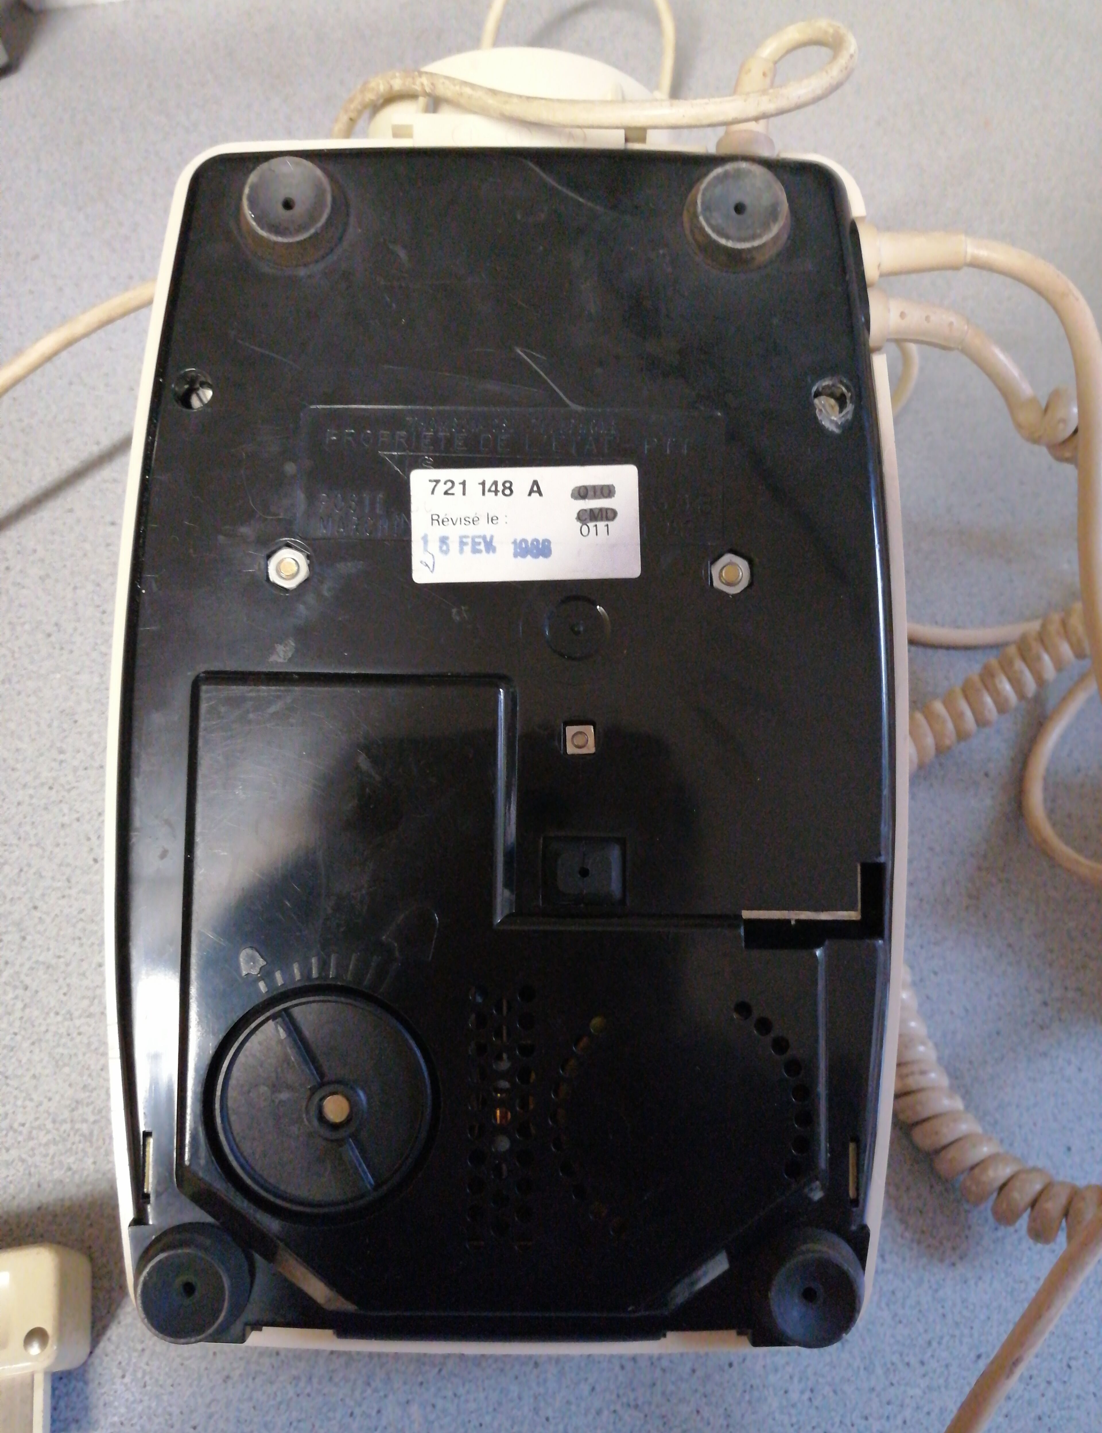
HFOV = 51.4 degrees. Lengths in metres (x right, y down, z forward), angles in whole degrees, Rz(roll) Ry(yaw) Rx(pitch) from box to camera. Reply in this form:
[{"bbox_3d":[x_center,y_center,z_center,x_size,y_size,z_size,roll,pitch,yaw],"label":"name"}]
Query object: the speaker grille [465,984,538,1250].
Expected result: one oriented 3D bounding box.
[{"bbox_3d":[-0.009,0.070,0.200,0.012,0.002,0.045,1,86,-1],"label":"speaker grille"}]

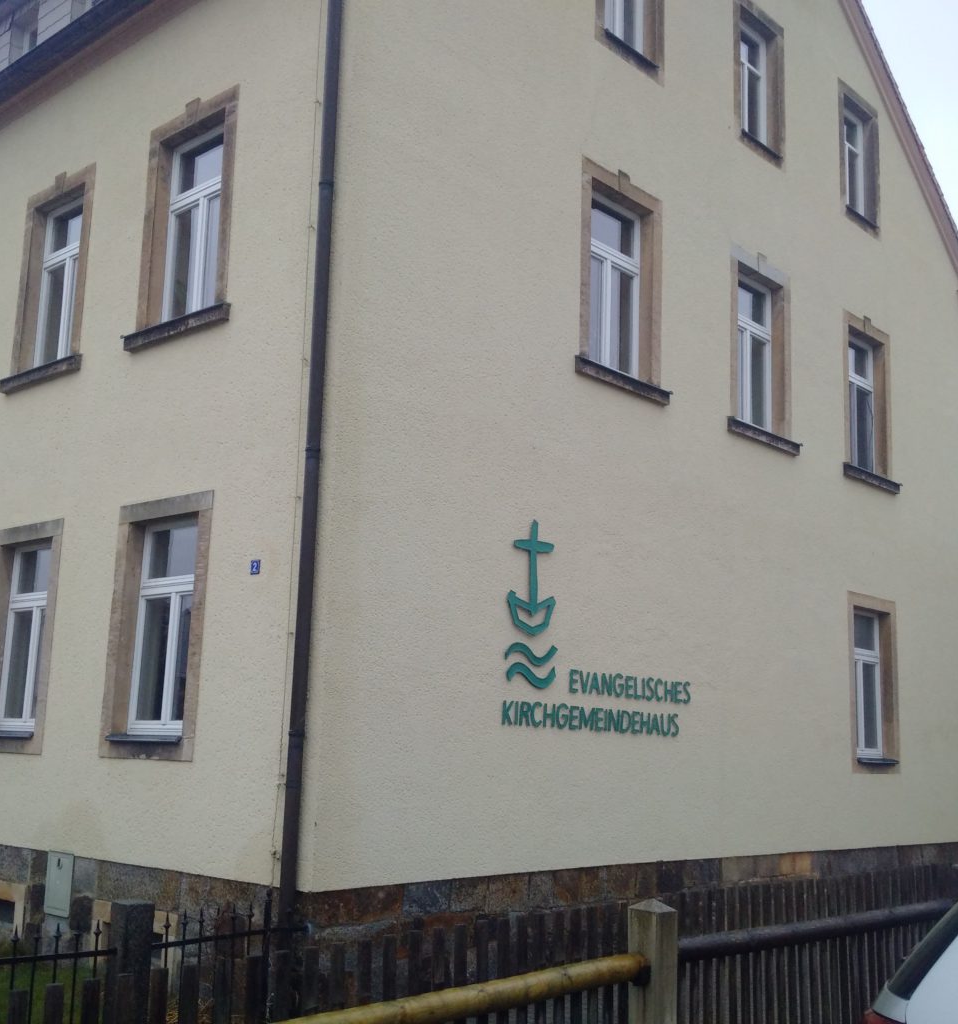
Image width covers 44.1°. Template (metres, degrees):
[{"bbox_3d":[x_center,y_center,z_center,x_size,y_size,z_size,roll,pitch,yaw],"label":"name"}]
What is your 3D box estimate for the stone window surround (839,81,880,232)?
[{"bbox_3d":[4.977,-4.620,15.605,0.195,1.825,1.162,-7,-14,42],"label":"stone window surround"}]

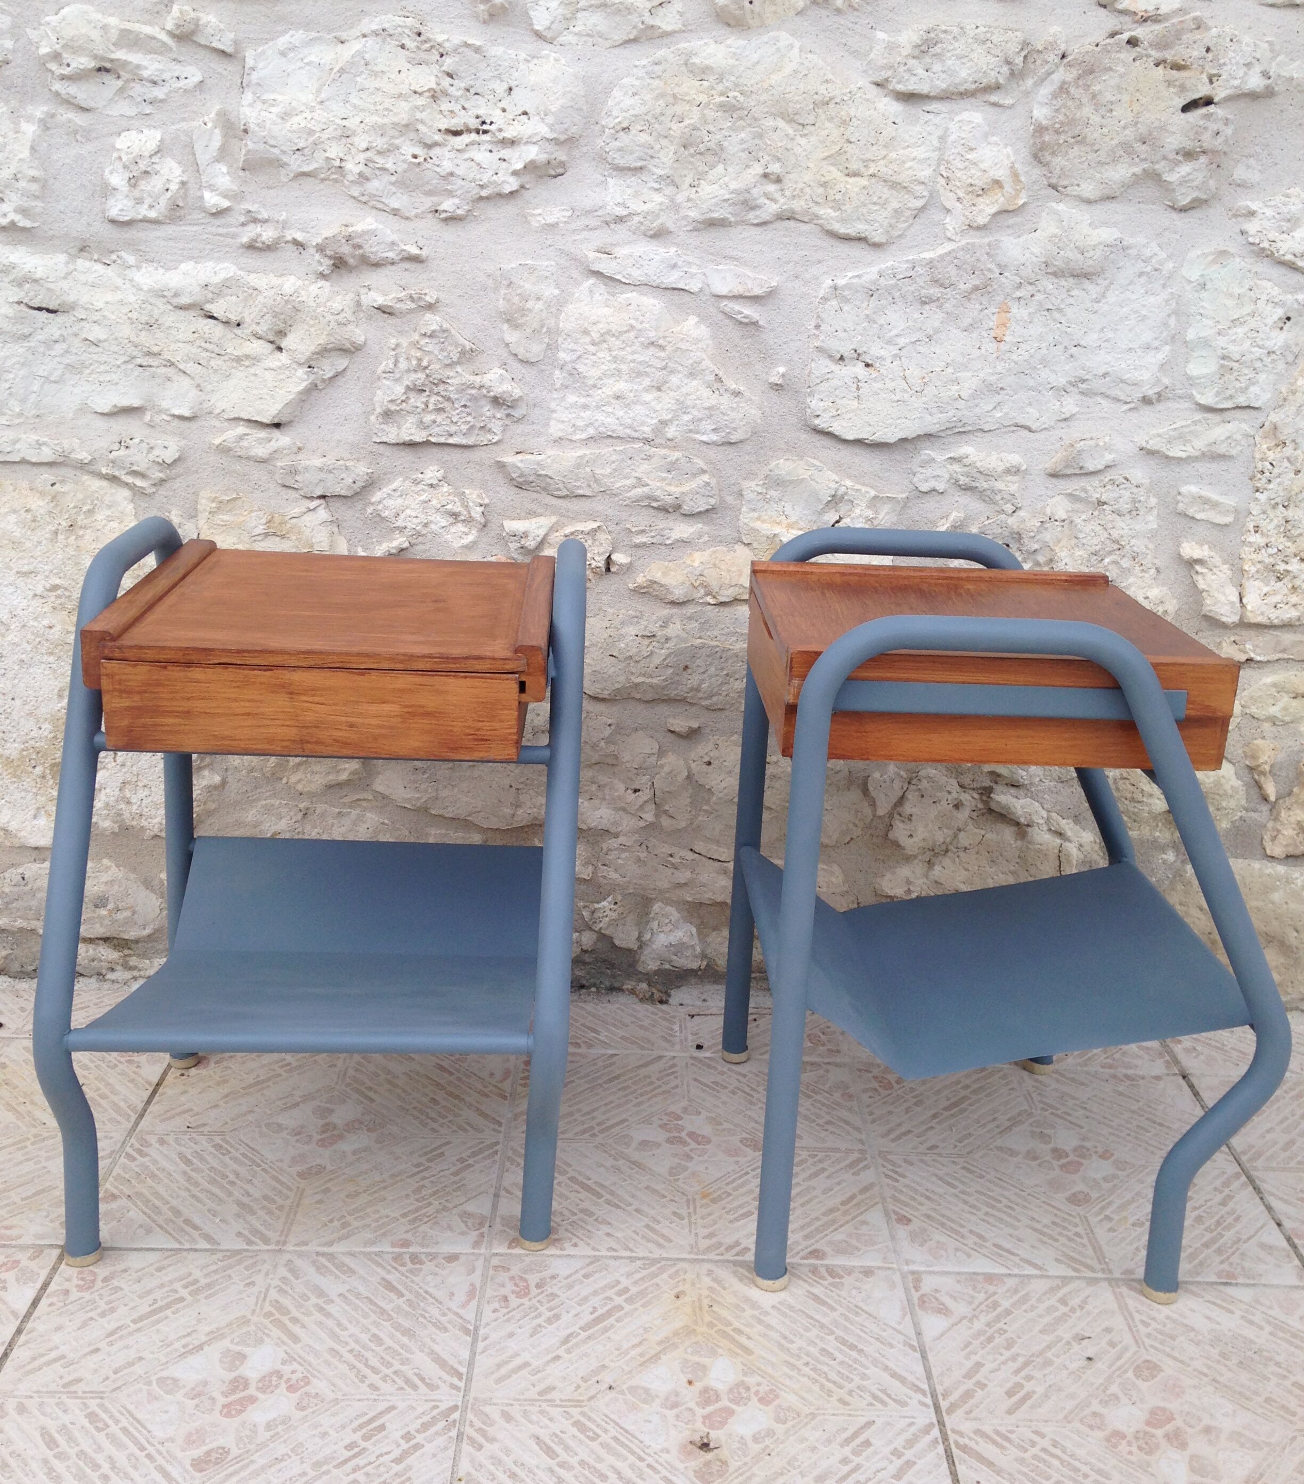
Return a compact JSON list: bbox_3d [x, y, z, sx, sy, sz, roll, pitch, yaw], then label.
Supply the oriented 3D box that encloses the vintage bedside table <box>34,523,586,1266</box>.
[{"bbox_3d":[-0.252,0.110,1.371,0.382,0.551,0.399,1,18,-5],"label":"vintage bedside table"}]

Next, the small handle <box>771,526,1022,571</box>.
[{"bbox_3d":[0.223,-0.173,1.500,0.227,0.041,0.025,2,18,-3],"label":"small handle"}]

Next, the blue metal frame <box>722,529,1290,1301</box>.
[{"bbox_3d":[0.283,0.120,1.413,0.399,0.551,0.382,2,18,-3],"label":"blue metal frame"}]

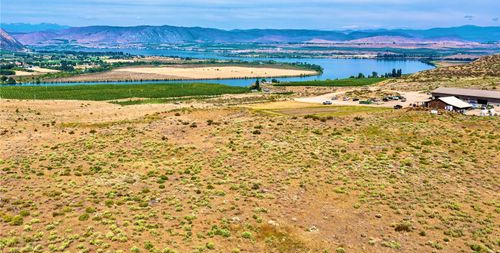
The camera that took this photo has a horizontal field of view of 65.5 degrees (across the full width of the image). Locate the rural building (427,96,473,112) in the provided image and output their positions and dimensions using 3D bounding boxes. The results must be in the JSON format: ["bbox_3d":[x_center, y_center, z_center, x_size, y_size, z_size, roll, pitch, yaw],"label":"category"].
[{"bbox_3d":[111.206,-12.890,218.914,11.945,6.522,21.689,-8,15,-31],"label":"rural building"}]

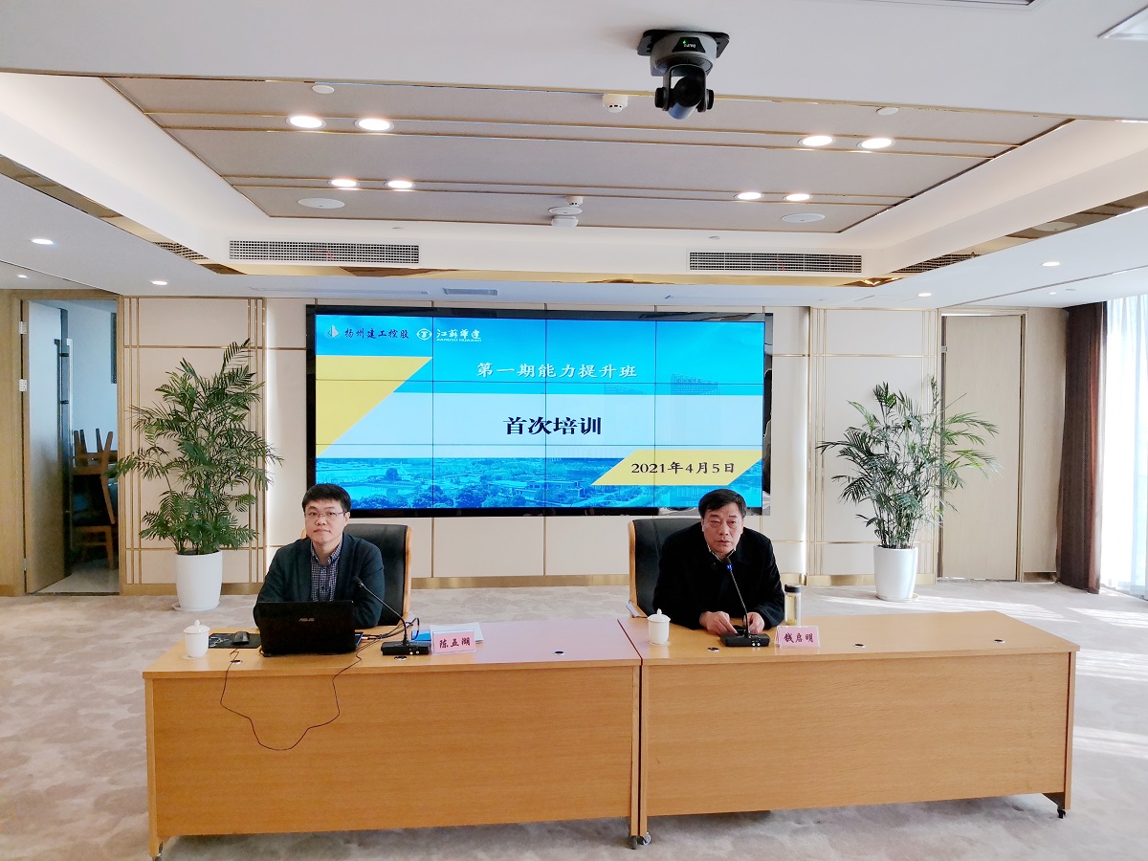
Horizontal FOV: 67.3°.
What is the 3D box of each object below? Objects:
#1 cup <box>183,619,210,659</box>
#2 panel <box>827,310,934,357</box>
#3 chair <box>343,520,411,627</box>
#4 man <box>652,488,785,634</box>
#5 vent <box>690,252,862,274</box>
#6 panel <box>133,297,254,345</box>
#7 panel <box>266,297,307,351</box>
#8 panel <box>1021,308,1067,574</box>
[{"bbox_3d":[-1.416,0.778,3.245,0.095,0.130,0.095,0,2,-6],"label":"cup"},{"bbox_3d":[2.816,-0.910,8.035,1.034,0.430,0.040,0,2,-5],"label":"panel"},{"bbox_3d":[-1.040,1.006,3.976,0.560,1.085,0.660,0,2,-6],"label":"chair"},{"bbox_3d":[0.627,0.911,3.905,0.587,1.302,0.780,0,2,-6],"label":"man"},{"bbox_3d":[1.588,-1.311,6.781,1.388,0.161,0.050,0,2,-6],"label":"vent"},{"bbox_3d":[-3.284,-0.936,7.512,0.986,0.423,0.030,0,2,-6],"label":"panel"},{"bbox_3d":[-2.525,-0.939,7.640,0.395,0.430,0.040,0,2,-5],"label":"panel"},{"bbox_3d":[4.529,0.112,8.311,0.468,2.560,0.040,0,2,-5],"label":"panel"}]

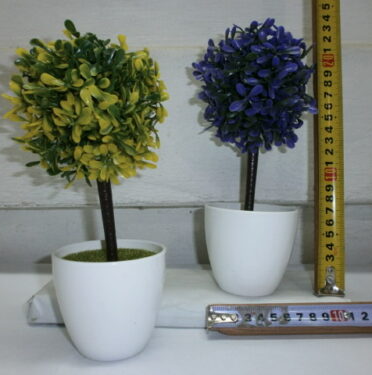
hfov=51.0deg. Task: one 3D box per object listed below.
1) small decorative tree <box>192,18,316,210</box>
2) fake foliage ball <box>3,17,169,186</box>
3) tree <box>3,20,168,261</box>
[{"bbox_3d":[0.055,-0.056,0.326,0.104,0.160,0.104,0,5,0],"label":"small decorative tree"},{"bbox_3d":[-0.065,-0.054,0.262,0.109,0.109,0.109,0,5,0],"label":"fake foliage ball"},{"bbox_3d":[-0.065,-0.029,0.264,0.109,0.159,0.109,0,5,0],"label":"tree"}]

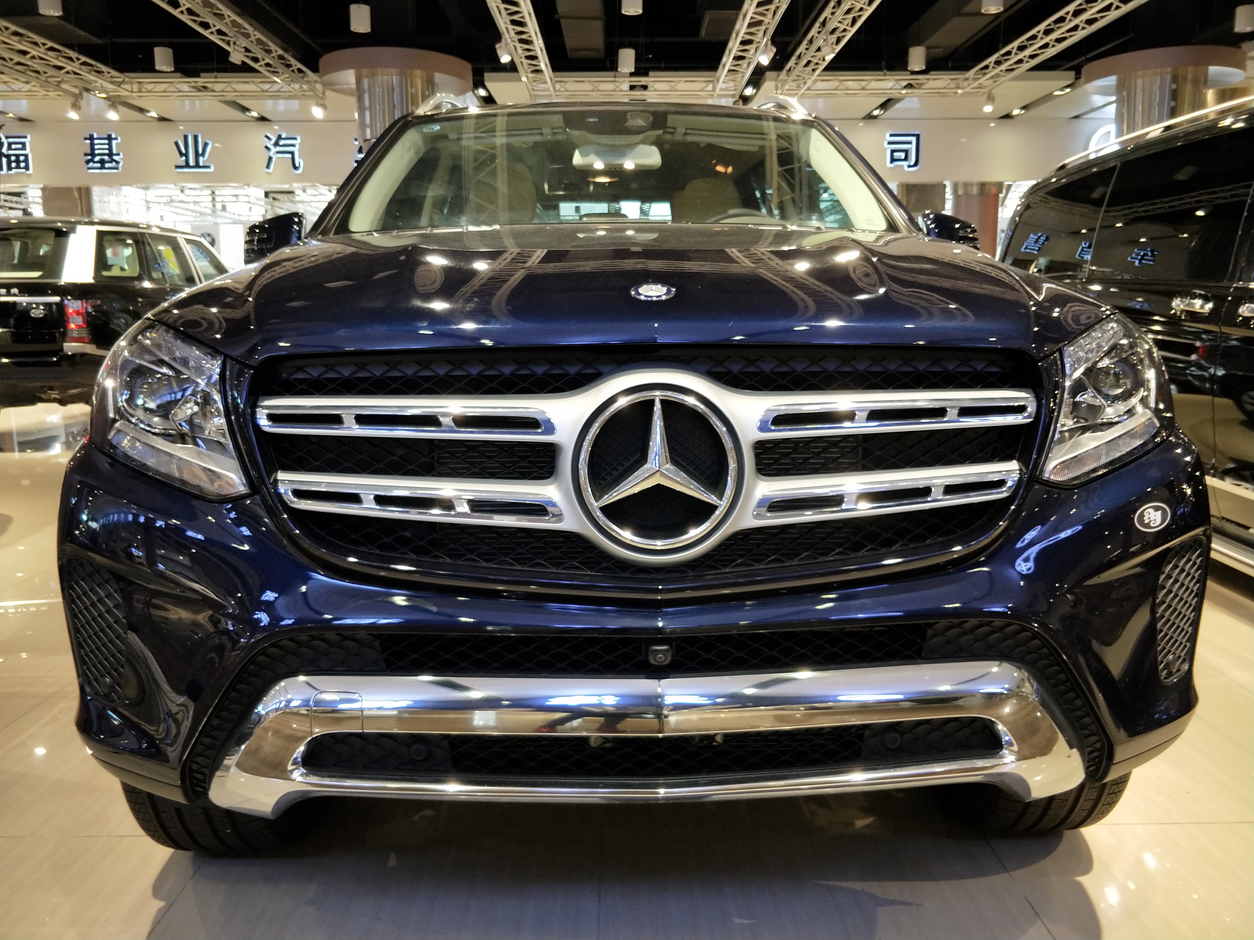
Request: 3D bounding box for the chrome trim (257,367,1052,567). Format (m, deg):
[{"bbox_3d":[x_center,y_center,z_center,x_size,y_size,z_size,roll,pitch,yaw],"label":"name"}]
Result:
[{"bbox_3d":[0.034,-0.009,1.066,0.945,0.228,0.105,-1,10,-2],"label":"chrome trim"}]

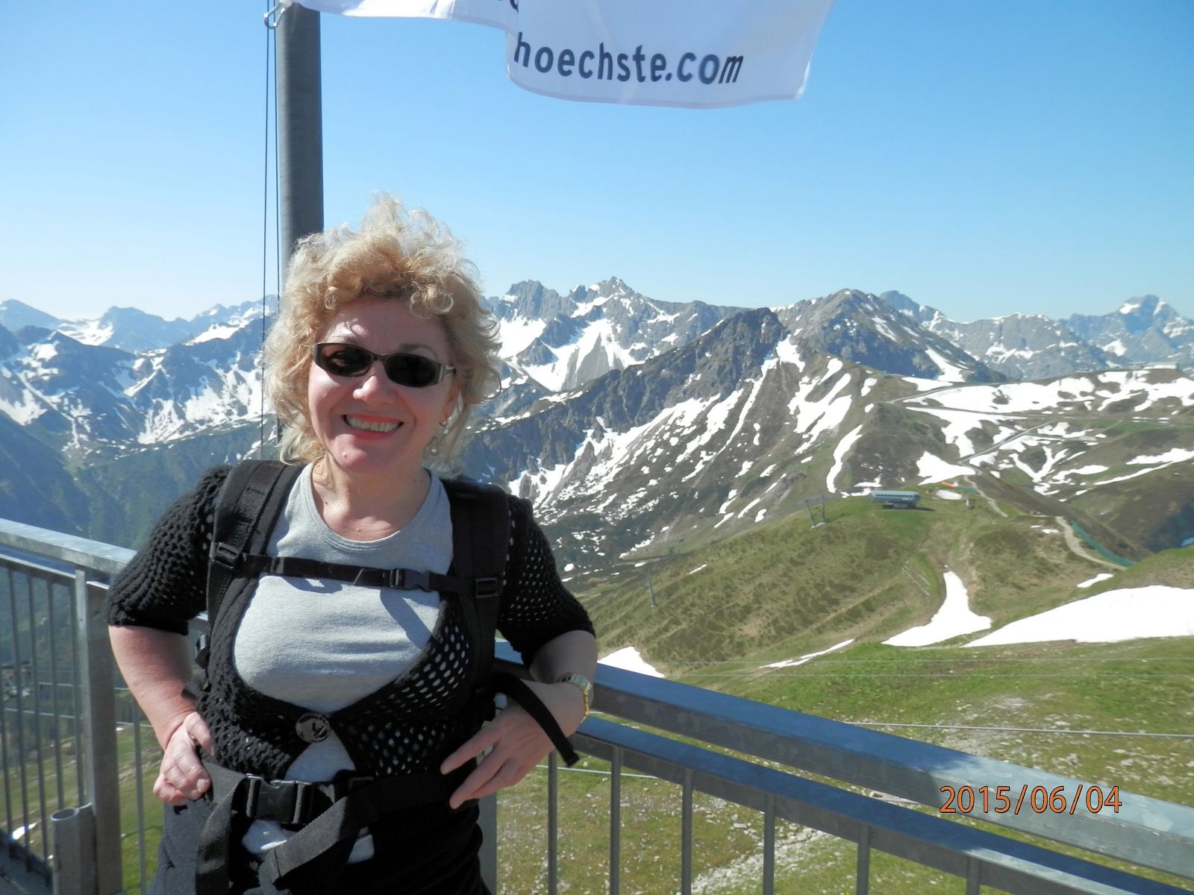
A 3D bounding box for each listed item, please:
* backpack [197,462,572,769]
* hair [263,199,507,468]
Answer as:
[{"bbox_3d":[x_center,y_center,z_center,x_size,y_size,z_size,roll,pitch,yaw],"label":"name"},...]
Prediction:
[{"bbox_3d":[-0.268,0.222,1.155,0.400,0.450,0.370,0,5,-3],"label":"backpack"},{"bbox_3d":[-0.242,-0.134,0.990,0.255,0.300,0.245,6,5,-1],"label":"hair"}]

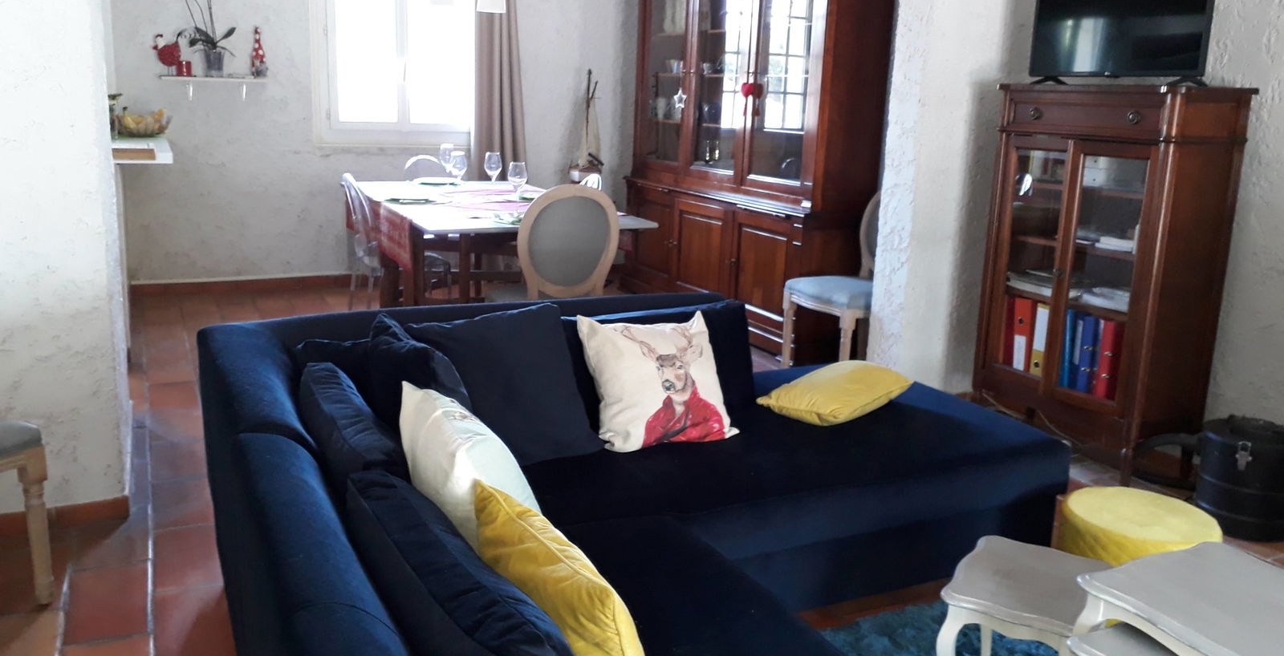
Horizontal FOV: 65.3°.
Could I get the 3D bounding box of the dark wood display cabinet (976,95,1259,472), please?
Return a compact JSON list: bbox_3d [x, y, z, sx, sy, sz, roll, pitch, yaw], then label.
[{"bbox_3d":[1.723,-0.204,3.825,0.416,1.375,0.779,-5,15,-26],"label":"dark wood display cabinet"}]

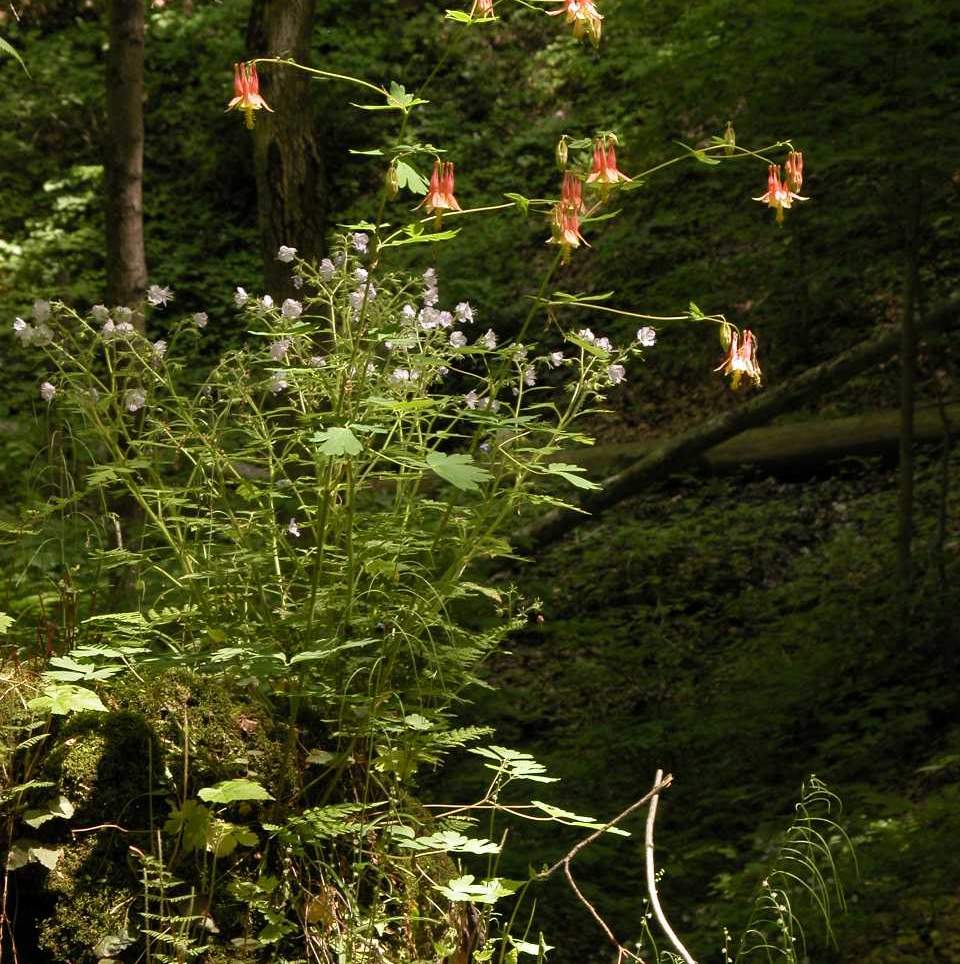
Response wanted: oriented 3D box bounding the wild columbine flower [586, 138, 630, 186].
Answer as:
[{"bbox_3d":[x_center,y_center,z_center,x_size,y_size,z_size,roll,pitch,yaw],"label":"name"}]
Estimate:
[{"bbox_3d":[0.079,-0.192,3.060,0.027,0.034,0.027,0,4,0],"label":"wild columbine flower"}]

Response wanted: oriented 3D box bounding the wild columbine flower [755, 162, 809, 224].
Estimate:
[{"bbox_3d":[0.182,-0.174,3.050,0.034,0.038,0.033,0,4,0],"label":"wild columbine flower"}]

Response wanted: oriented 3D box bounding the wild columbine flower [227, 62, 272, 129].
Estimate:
[{"bbox_3d":[-0.140,-0.235,3.050,0.028,0.041,0.027,0,4,0],"label":"wild columbine flower"}]

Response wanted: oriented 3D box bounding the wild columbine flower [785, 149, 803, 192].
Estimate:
[{"bbox_3d":[0.190,-0.188,3.050,0.011,0.025,0.011,0,4,0],"label":"wild columbine flower"}]

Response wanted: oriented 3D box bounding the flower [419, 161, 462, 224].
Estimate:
[{"bbox_3d":[-0.023,-0.175,3.050,0.028,0.038,0.027,0,4,0],"label":"flower"}]

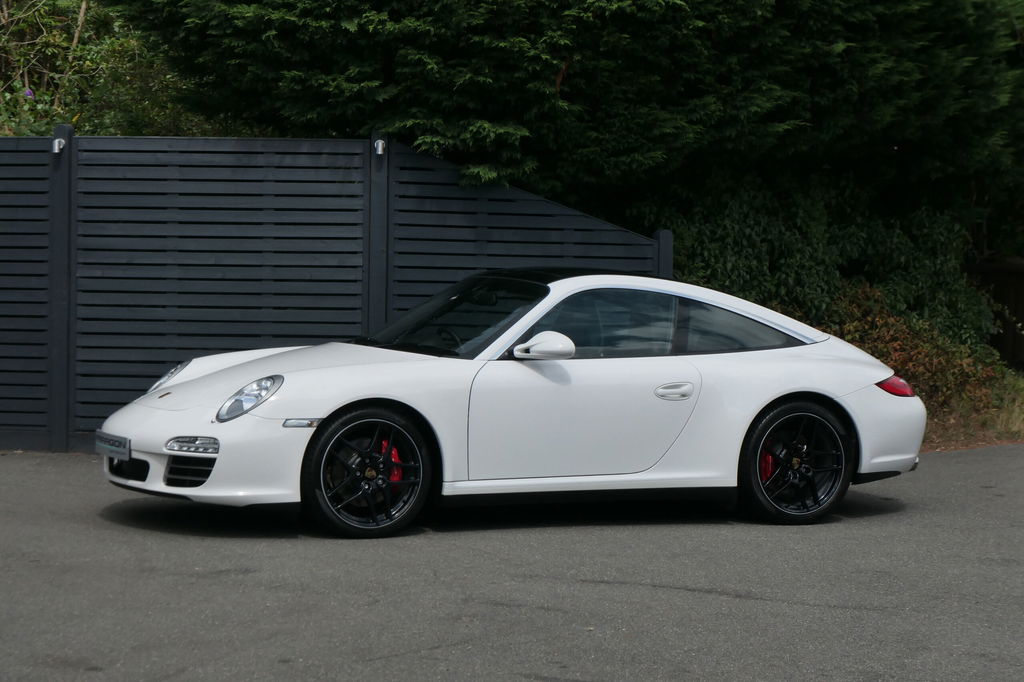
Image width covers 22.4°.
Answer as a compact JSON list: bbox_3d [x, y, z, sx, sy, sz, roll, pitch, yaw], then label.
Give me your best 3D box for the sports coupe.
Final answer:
[{"bbox_3d":[0.080,0.256,13.474,4.440,1.300,1.880,0,3,-27],"label":"sports coupe"}]

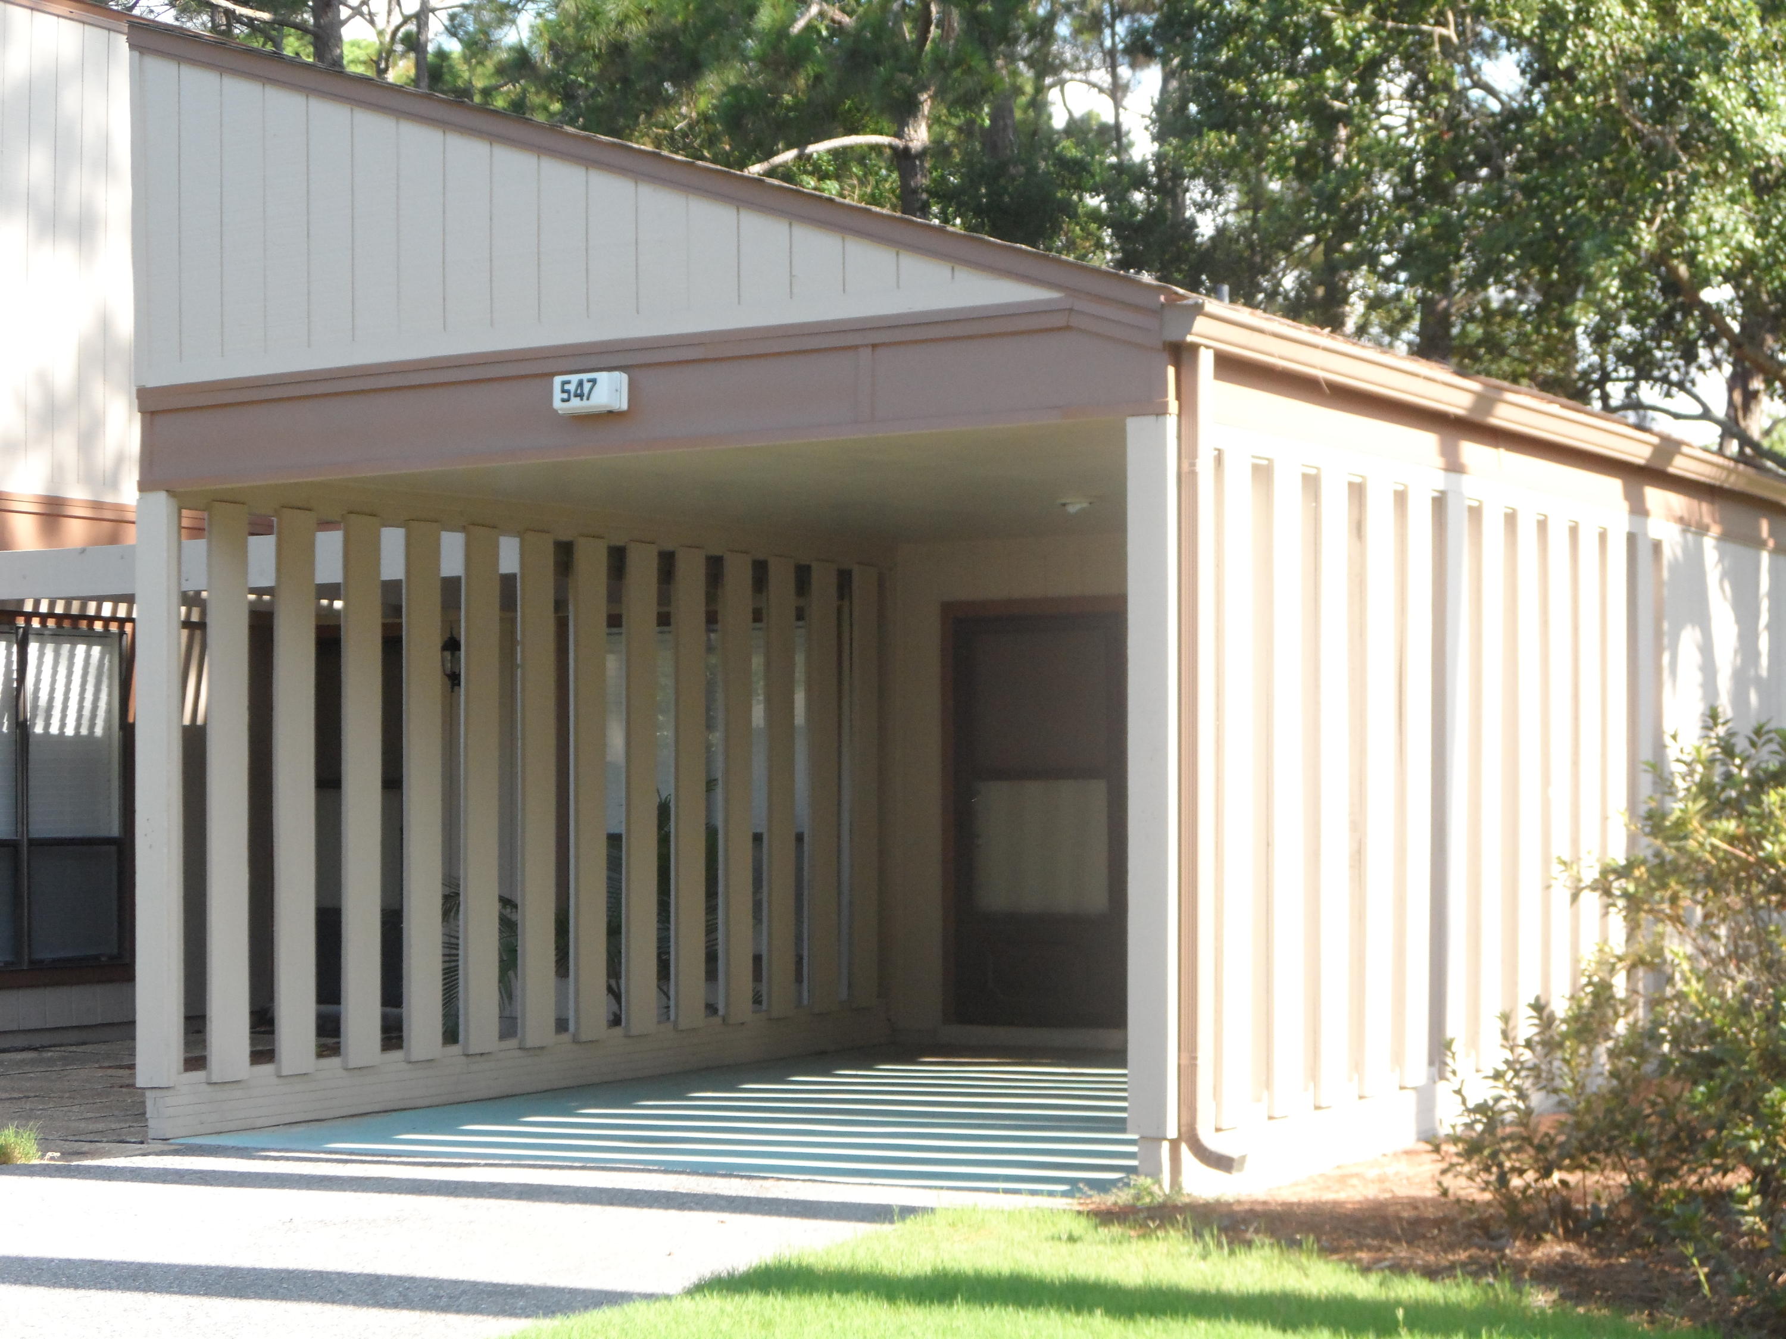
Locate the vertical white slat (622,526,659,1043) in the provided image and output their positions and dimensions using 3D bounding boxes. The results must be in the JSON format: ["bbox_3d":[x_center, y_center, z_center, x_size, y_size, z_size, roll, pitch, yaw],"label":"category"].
[{"bbox_3d":[-1.122,0.531,16.102,0.035,2.190,0.215,-1,-2,28],"label":"vertical white slat"}]

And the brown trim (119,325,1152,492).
[{"bbox_3d":[-0.956,-0.858,12.205,4.270,0.310,0.070,-2,-2,32],"label":"brown trim"}]

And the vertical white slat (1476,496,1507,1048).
[{"bbox_3d":[2.267,0.427,13.732,0.035,2.170,0.215,-1,-2,28],"label":"vertical white slat"}]

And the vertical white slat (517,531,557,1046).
[{"bbox_3d":[-1.519,0.508,15.347,0.030,2.204,0.222,-1,-2,28],"label":"vertical white slat"}]

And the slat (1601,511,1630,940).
[{"bbox_3d":[3.089,0.491,15.418,0.030,2.197,0.230,-1,-2,28],"label":"slat"}]

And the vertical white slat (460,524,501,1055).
[{"bbox_3d":[-1.721,0.501,15.053,0.035,2.190,0.215,-1,-2,28],"label":"vertical white slat"}]

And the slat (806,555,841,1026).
[{"bbox_3d":[-0.345,0.570,17.515,0.030,2.196,0.222,-1,-2,28],"label":"slat"}]

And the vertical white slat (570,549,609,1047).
[{"bbox_3d":[-1.324,0.518,15.708,0.030,2.205,0.222,-1,-2,28],"label":"vertical white slat"}]

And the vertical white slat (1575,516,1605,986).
[{"bbox_3d":[2.899,0.482,15.060,0.030,2.197,0.230,-1,-2,28],"label":"vertical white slat"}]

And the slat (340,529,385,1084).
[{"bbox_3d":[-2.106,0.478,14.251,0.030,2.202,0.222,-1,-2,28],"label":"slat"}]

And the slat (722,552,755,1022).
[{"bbox_3d":[-0.731,0.551,16.804,0.030,2.201,0.222,-1,-2,28],"label":"slat"}]

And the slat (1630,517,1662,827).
[{"bbox_3d":[3.216,0.462,15.511,0.035,2.170,0.215,-1,-2,28],"label":"slat"}]

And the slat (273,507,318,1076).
[{"bbox_3d":[-2.300,0.468,13.886,0.030,2.195,0.222,-1,-2,28],"label":"slat"}]

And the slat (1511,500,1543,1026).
[{"bbox_3d":[2.520,0.462,14.347,0.030,2.200,0.230,-1,-2,28],"label":"slat"}]

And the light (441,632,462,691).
[{"bbox_3d":[-2.344,-0.045,19.350,0.140,0.330,0.180,-2,-2,32],"label":"light"}]

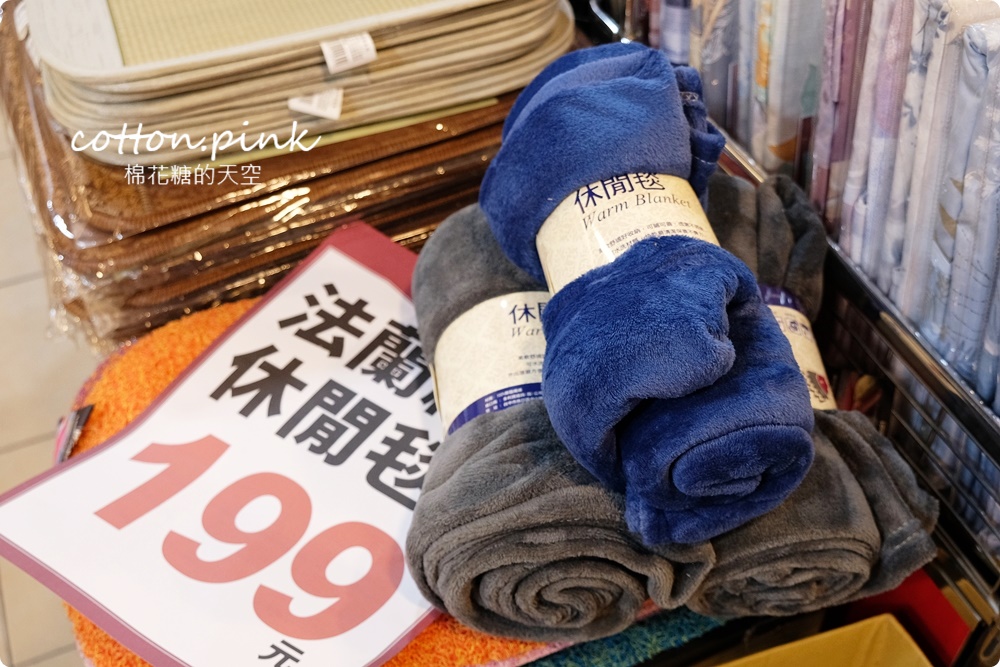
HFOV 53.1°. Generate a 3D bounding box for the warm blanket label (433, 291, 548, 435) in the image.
[{"bbox_3d":[0.022,0.055,0.739,0.150,0.141,0.120,2,40,-6],"label":"warm blanket label"}]

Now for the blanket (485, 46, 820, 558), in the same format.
[{"bbox_3d":[0.087,-0.035,0.652,0.144,0.144,0.324,-9,52,-11],"label":"blanket"}]

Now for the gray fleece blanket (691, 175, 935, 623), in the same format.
[{"bbox_3d":[0.201,0.028,0.769,0.165,0.150,0.342,-1,43,-1],"label":"gray fleece blanket"}]

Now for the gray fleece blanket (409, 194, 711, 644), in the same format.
[{"bbox_3d":[0.027,0.049,0.746,0.171,0.161,0.318,-2,40,-2],"label":"gray fleece blanket"}]

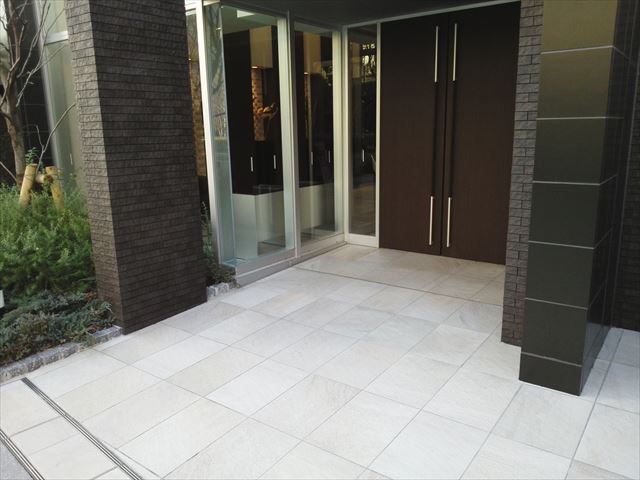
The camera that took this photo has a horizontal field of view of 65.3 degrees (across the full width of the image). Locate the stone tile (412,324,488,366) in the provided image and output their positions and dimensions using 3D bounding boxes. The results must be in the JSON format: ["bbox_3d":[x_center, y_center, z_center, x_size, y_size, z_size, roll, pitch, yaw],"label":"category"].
[{"bbox_3d":[0.973,0.781,3.735,0.400,0.020,0.600,8,17,36],"label":"stone tile"}]

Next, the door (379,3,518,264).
[{"bbox_3d":[1.379,-1.113,5.665,1.571,2.692,0.079,8,17,35],"label":"door"}]

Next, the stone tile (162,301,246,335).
[{"bbox_3d":[-1.008,0.691,4.437,0.400,0.020,0.600,8,17,36],"label":"stone tile"}]

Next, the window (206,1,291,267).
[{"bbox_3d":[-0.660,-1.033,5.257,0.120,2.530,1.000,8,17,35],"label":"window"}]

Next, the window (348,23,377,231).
[{"bbox_3d":[0.543,-1.313,6.330,0.410,2.570,0.050,8,17,35],"label":"window"}]

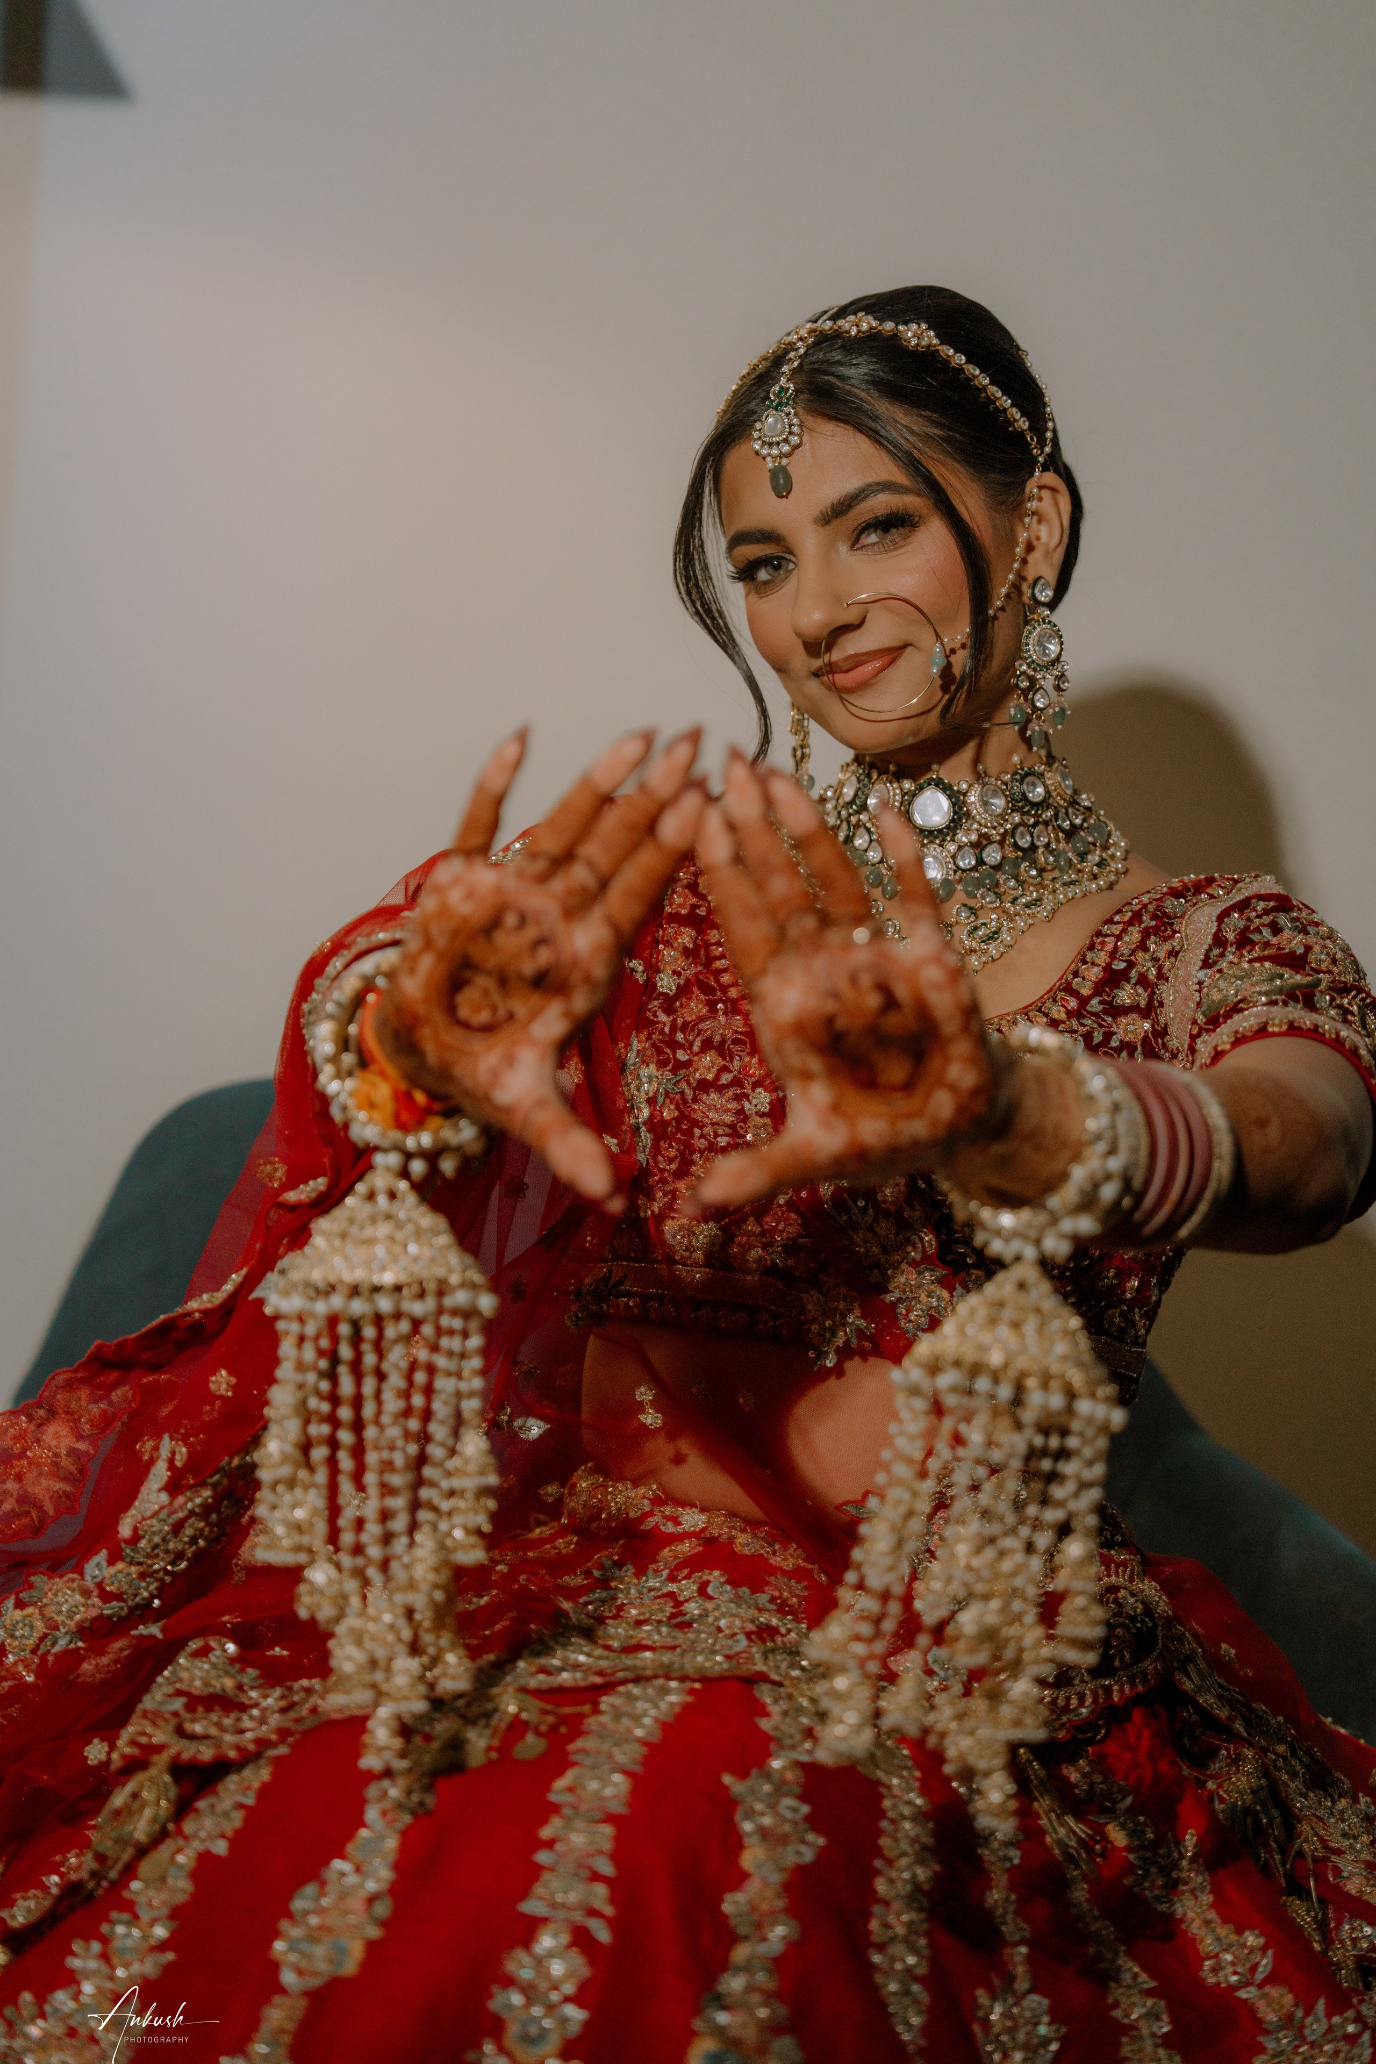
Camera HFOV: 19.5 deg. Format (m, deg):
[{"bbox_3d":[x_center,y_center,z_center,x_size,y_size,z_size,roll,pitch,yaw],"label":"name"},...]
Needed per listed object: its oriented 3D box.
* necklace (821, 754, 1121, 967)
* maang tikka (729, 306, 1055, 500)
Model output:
[{"bbox_3d":[0.135,-0.083,2.000,0.160,0.112,0.122,3,11,13],"label":"necklace"},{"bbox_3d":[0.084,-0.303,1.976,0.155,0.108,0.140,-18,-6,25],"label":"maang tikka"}]

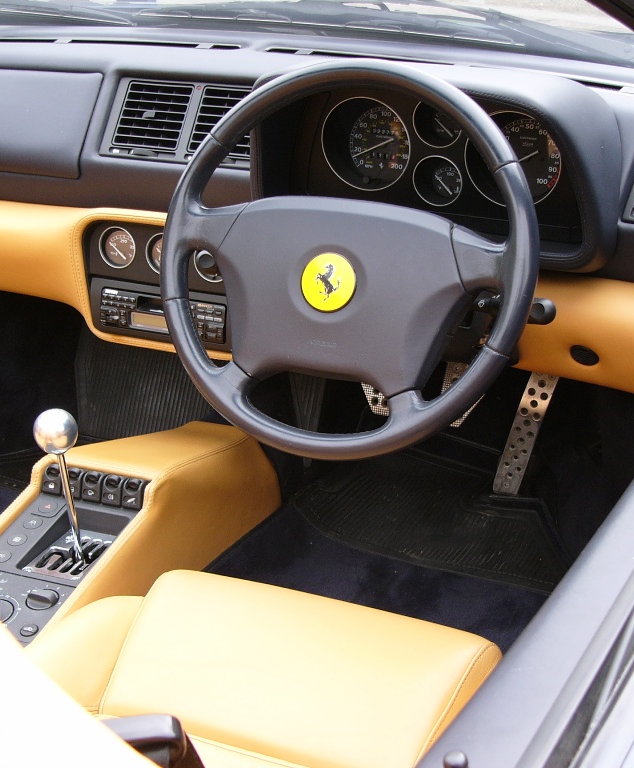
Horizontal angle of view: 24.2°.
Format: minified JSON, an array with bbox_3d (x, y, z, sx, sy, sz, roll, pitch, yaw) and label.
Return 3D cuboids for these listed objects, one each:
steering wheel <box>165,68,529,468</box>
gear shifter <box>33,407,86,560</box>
[{"bbox_3d":[0.029,-0.116,1.411,0.380,0.380,0.085,10,0,22],"label":"steering wheel"},{"bbox_3d":[-0.273,0.115,1.614,0.048,0.193,0.048,8,31,23],"label":"gear shifter"}]

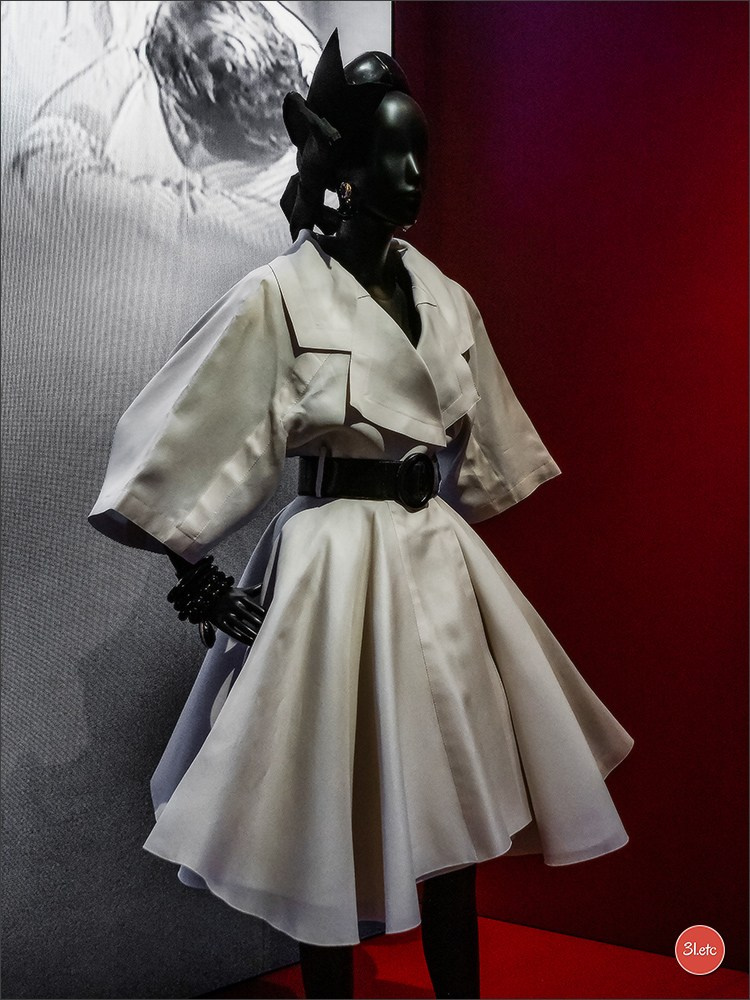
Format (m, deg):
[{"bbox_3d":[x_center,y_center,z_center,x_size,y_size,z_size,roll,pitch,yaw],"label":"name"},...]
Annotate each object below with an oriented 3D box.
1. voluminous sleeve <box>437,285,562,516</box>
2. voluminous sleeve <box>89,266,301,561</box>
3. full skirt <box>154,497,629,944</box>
[{"bbox_3d":[0.181,-0.168,1.929,0.260,0.425,0.270,4,6,44],"label":"voluminous sleeve"},{"bbox_3d":[-0.255,-0.138,1.537,0.280,0.425,0.280,4,6,44],"label":"voluminous sleeve"},{"bbox_3d":[0.000,0.252,1.780,0.710,0.570,0.760,4,6,44],"label":"full skirt"}]

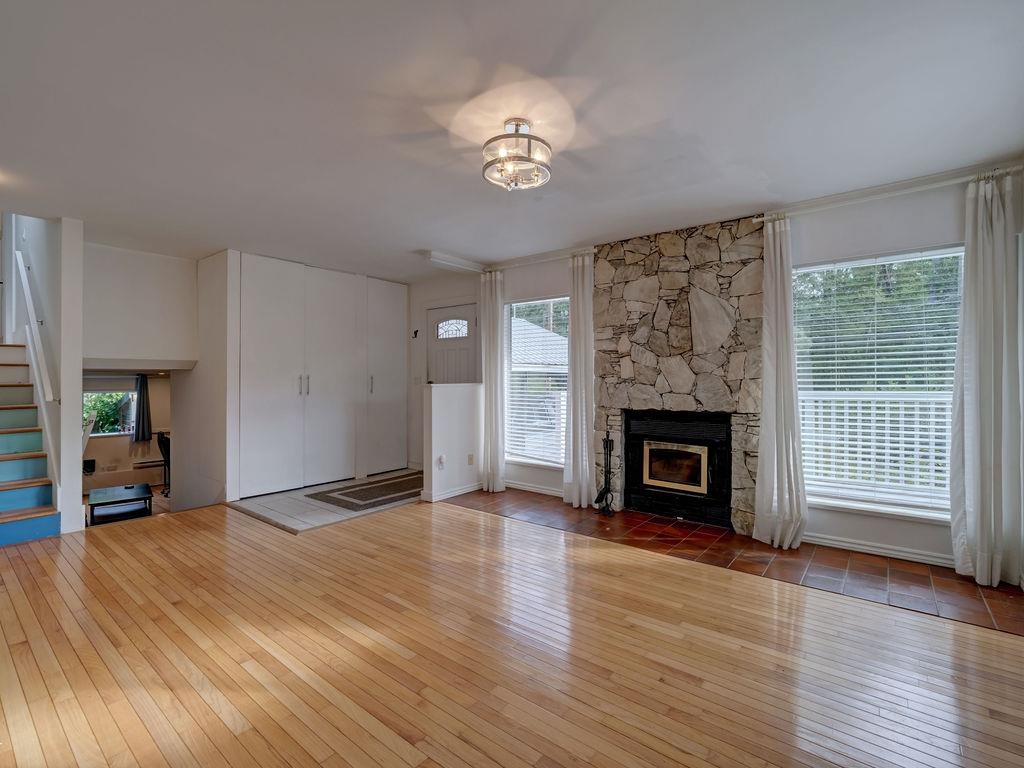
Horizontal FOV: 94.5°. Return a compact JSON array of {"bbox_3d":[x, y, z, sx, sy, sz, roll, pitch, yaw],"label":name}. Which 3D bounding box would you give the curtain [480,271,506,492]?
[{"bbox_3d":[-0.194,-0.040,5.053,0.350,2.330,0.130,0,0,38],"label":"curtain"}]

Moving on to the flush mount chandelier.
[{"bbox_3d":[0.027,-1.131,2.349,0.338,0.315,0.338,0,0,0],"label":"flush mount chandelier"}]

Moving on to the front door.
[{"bbox_3d":[-0.710,0.097,5.689,0.831,2.034,0.045,0,0,38],"label":"front door"}]

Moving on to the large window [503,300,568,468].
[{"bbox_3d":[0.360,-0.038,4.994,0.899,1.676,0.060,0,0,38],"label":"large window"}]

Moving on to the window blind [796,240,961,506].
[{"bbox_3d":[2.472,-0.023,3.273,1.030,1.663,0.060,0,0,38],"label":"window blind"}]

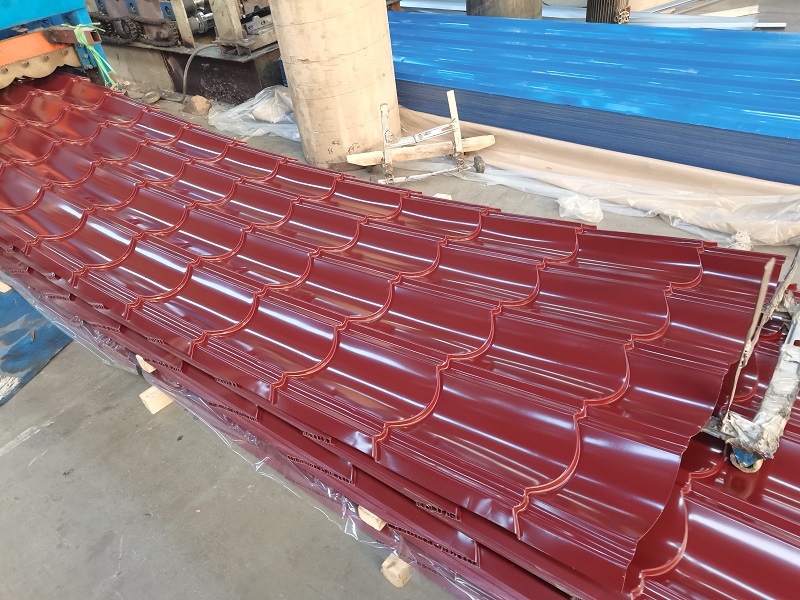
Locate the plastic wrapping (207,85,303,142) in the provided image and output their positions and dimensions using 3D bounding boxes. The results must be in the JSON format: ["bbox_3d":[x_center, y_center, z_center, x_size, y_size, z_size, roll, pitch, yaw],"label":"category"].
[{"bbox_3d":[-0.815,-1.204,3.735,0.880,0.170,0.550,22,47,34],"label":"plastic wrapping"}]

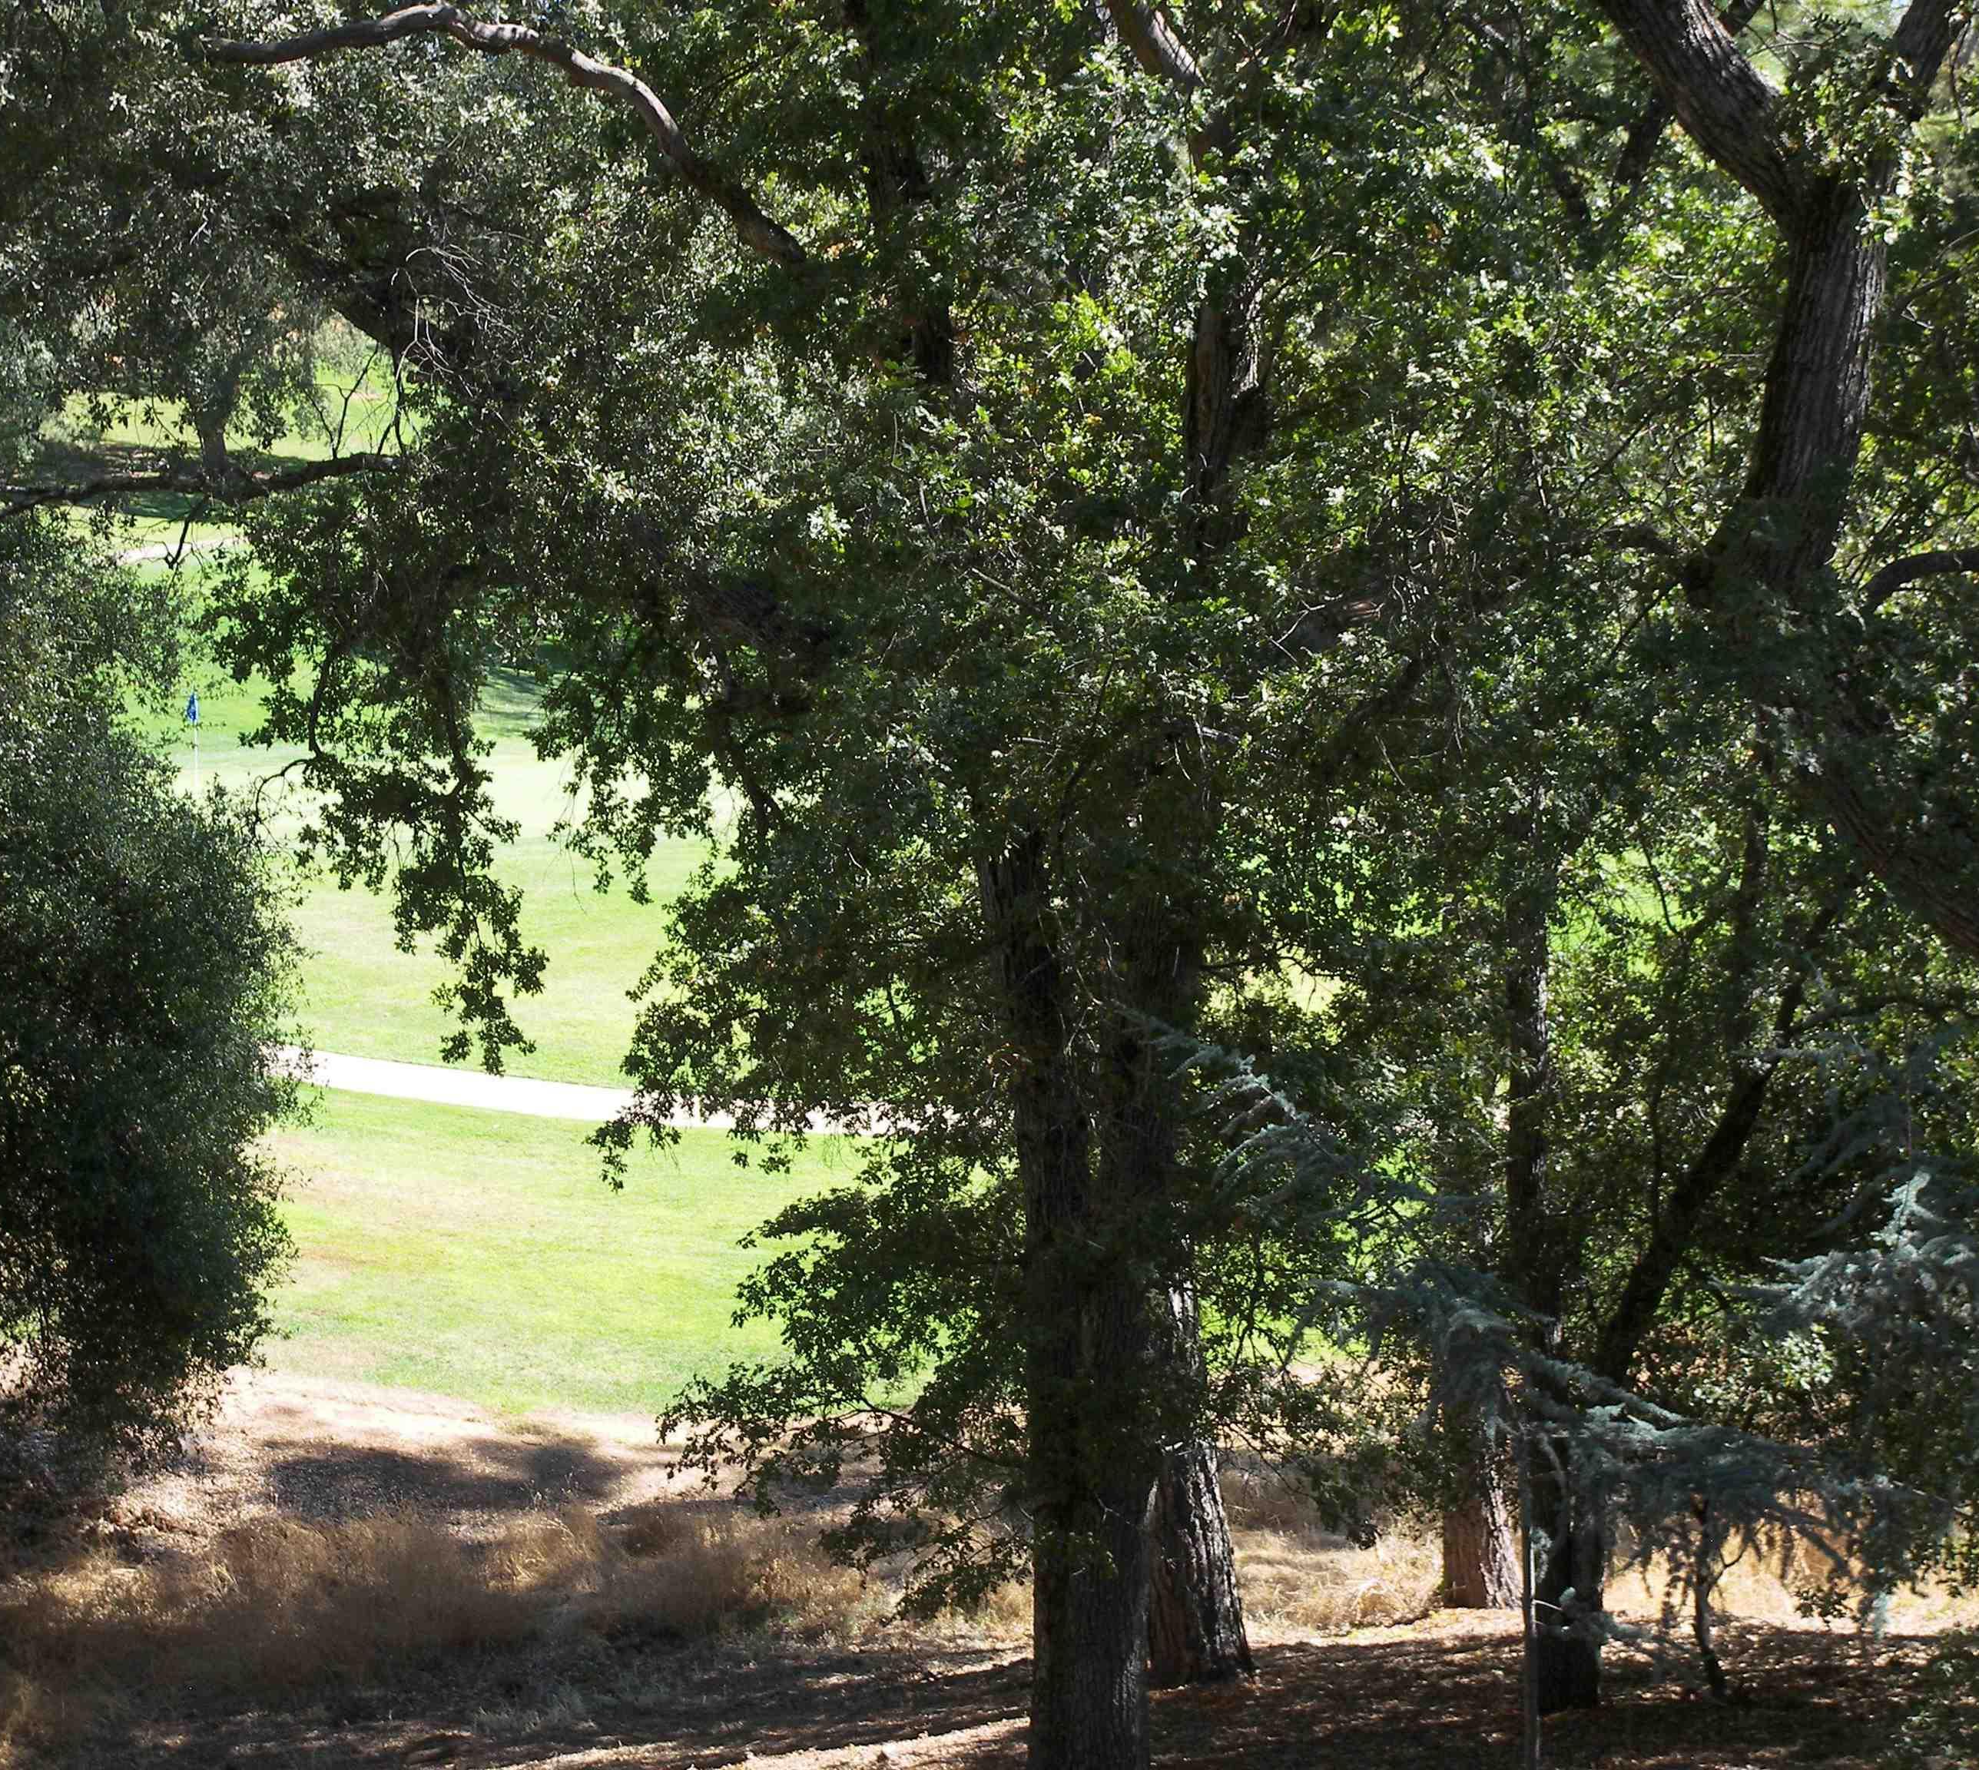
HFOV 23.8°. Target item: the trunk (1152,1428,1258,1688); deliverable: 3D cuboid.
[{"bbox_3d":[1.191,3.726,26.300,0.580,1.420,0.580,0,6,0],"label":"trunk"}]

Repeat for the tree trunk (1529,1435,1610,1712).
[{"bbox_3d":[3.106,3.709,25.200,0.410,1.460,0.410,0,6,0],"label":"tree trunk"}]

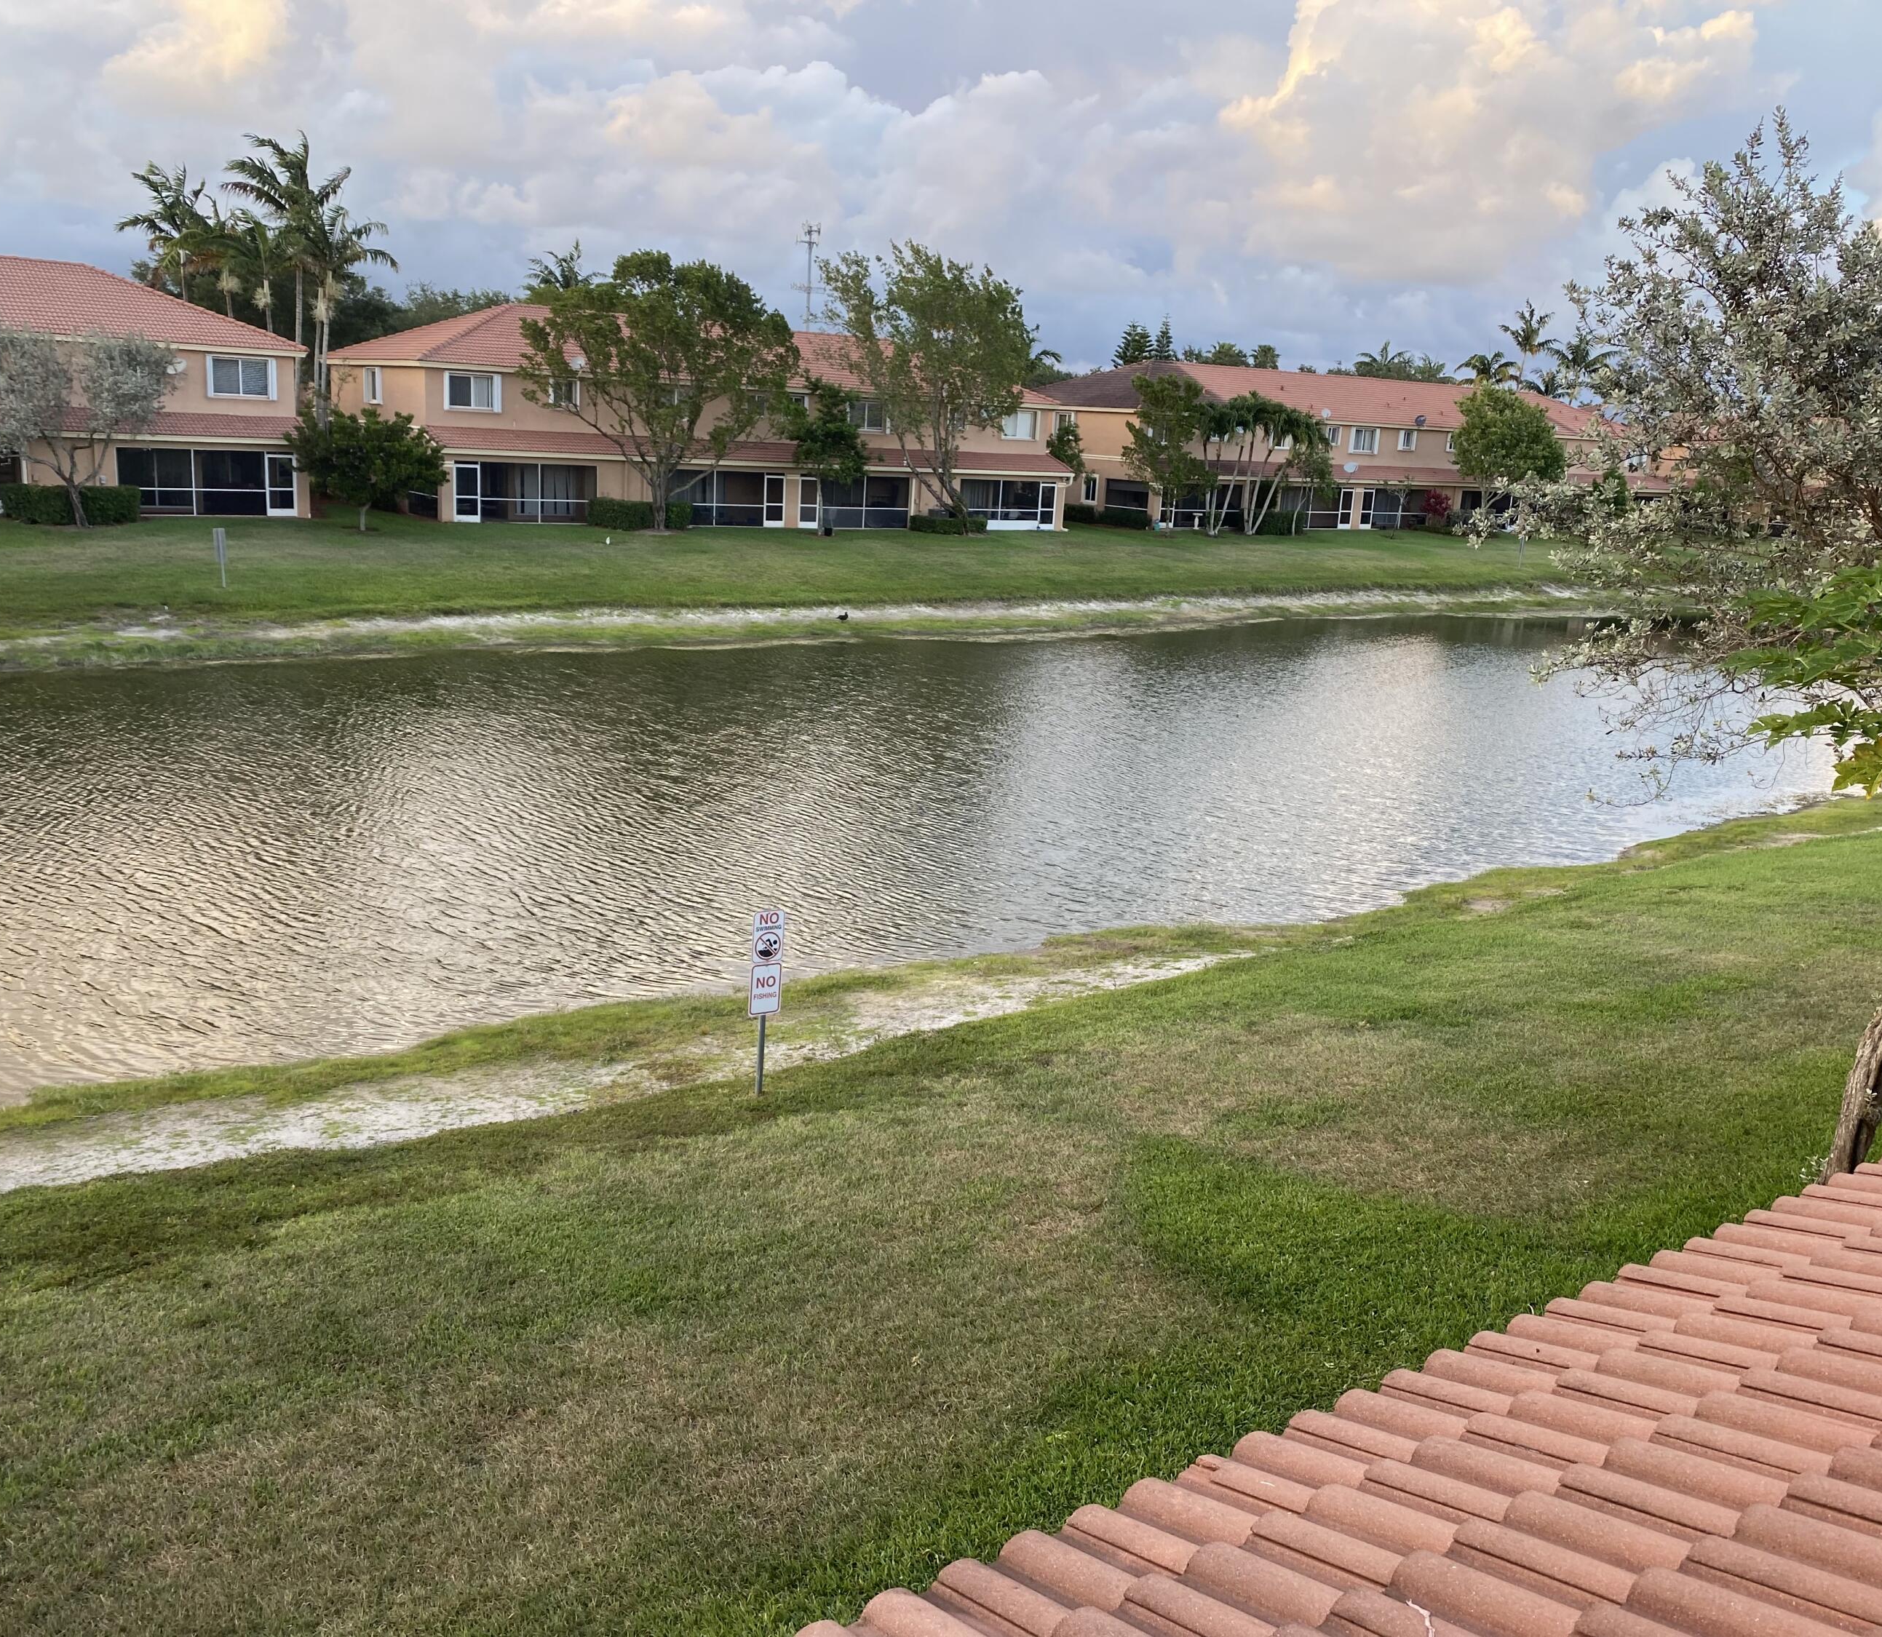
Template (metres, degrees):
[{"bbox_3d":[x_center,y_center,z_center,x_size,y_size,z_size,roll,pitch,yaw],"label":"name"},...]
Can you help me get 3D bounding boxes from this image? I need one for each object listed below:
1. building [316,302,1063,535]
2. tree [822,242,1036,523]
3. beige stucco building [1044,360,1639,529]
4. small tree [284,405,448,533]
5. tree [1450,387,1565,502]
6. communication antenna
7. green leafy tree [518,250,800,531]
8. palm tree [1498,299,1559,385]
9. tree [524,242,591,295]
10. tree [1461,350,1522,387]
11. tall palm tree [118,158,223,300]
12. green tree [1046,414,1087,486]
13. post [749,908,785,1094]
[{"bbox_3d":[-9.628,-17.474,71.961,30.306,8.250,13.395,-7,17,-36],"label":"building"},{"bbox_3d":[-0.517,-17.241,66.300,8.600,11.456,8.200,3,14,0],"label":"tree"},{"bbox_3d":[24.830,-21.617,96.558,45.466,8.250,13.395,-7,17,-36],"label":"beige stucco building"},{"bbox_3d":[-19.163,-11.645,54.706,5.161,4.076,5.161,-1,14,-19],"label":"small tree"},{"bbox_3d":[30.738,-19.235,88.868,5.854,8.087,5.561,8,14,17],"label":"tree"},{"bbox_3d":[-24.090,-89.040,300.000,5.000,37.906,5.000,3,14,0],"label":"communication antenna"},{"bbox_3d":[-10.485,-15.934,61.480,10.324,10.185,9.292,1,14,-10],"label":"green leafy tree"},{"bbox_3d":[47.392,-33.972,135.000,4.900,16.549,4.900,3,14,0],"label":"palm tree"},{"bbox_3d":[-19.517,-23.564,85.721,4.084,12.566,4.084,0,14,-13],"label":"tree"},{"bbox_3d":[43.923,-31.542,133.000,5.200,12.398,5.200,3,14,0],"label":"tree"},{"bbox_3d":[-33.589,-21.531,71.676,4.270,13.545,4.270,-3,15,-24],"label":"tall palm tree"},{"bbox_3d":[5.980,-16.839,79.300,2.500,5.190,2.500,3,14,0],"label":"green tree"},{"bbox_3d":[-1.498,1.557,13.862,0.310,1.654,0.070,-3,15,-30],"label":"post"}]

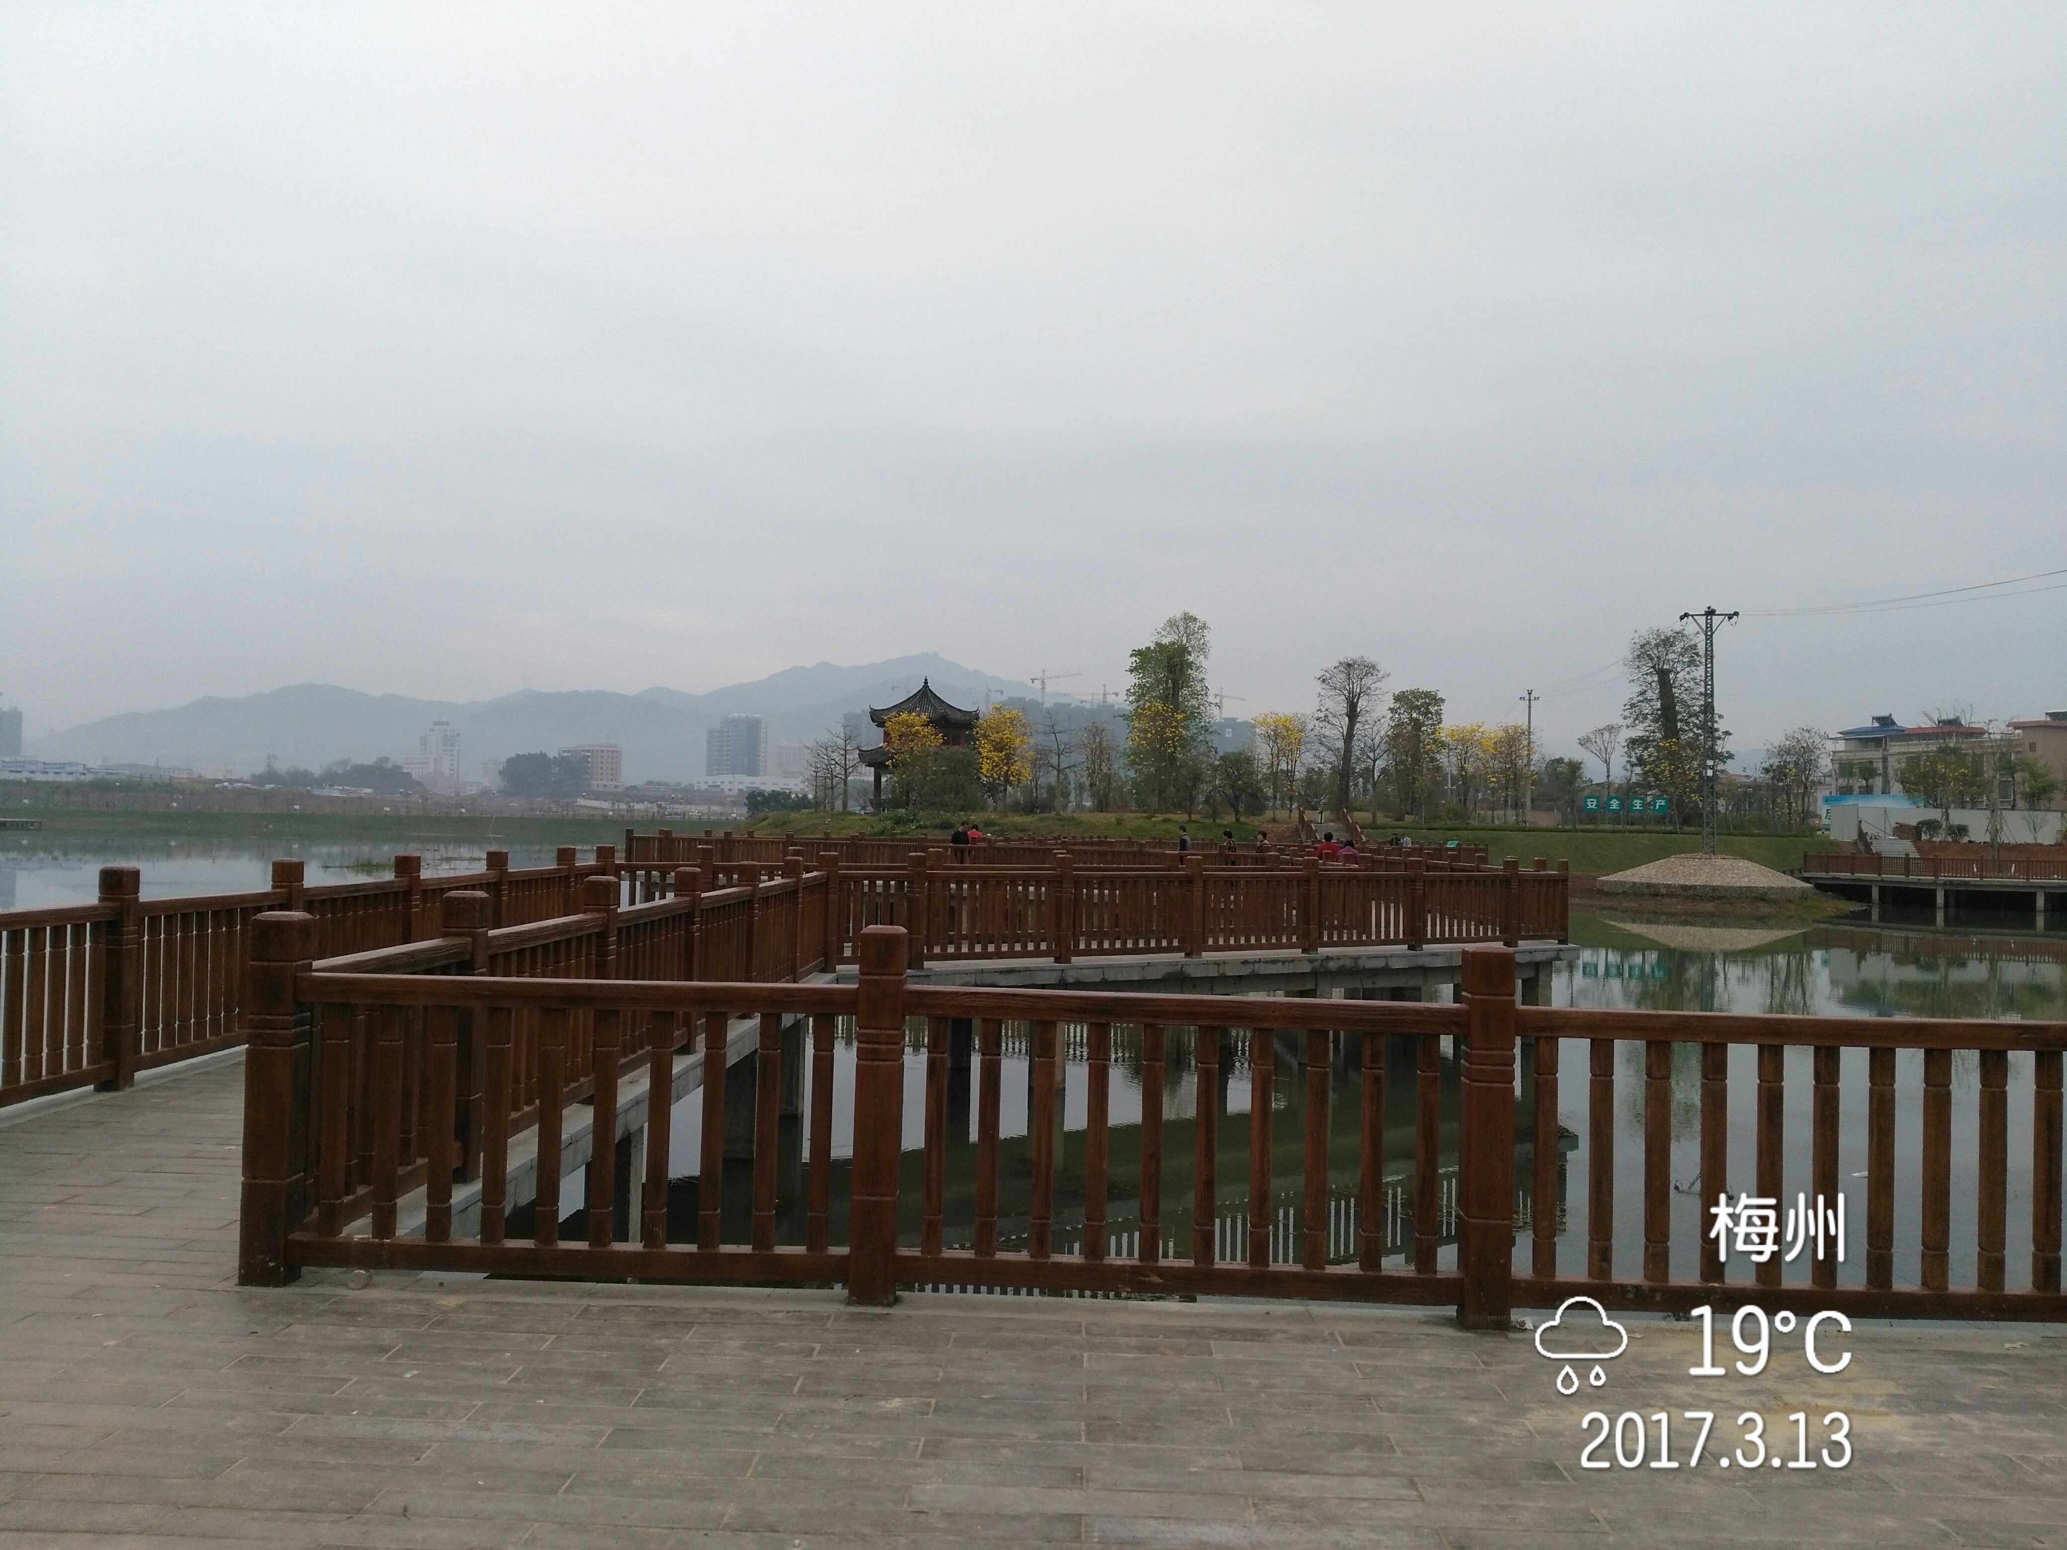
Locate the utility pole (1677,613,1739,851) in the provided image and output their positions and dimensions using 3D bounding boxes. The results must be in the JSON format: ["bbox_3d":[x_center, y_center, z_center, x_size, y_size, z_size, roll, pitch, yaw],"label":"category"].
[{"bbox_3d":[31.931,-2.079,79.000,2.700,11.640,0.850,1,-2,20],"label":"utility pole"}]

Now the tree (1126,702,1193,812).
[{"bbox_3d":[8.864,-1.278,117.660,4.660,7.780,4.520,1,-2,4],"label":"tree"}]

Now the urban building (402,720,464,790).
[{"bbox_3d":[-398.084,-11.771,1108.000,33.000,47.810,24.000,1,-2,12],"label":"urban building"}]

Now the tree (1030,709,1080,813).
[{"bbox_3d":[1.421,-0.895,108.987,3.160,6.950,3.060,1,-2,1],"label":"tree"}]

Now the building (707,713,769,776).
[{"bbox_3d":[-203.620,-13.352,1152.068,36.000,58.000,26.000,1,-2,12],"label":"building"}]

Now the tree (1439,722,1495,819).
[{"bbox_3d":[28.365,-0.211,109.382,3.590,6.440,3.480,1,-2,15],"label":"tree"}]

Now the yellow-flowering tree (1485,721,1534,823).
[{"bbox_3d":[29.916,-0.152,105.000,3.140,6.490,3.140,1,-2,16],"label":"yellow-flowering tree"}]

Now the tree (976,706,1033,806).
[{"bbox_3d":[-1.982,-1.129,114.000,3.850,7.100,3.850,1,-2,-1],"label":"tree"}]

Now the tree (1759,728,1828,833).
[{"bbox_3d":[46.904,0.274,103.000,4.180,6.420,4.180,1,-2,24],"label":"tree"}]

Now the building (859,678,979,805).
[{"bbox_3d":[-7.060,-1.925,110.759,8.600,8.900,7.800,1,-2,11],"label":"building"}]

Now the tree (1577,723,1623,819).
[{"bbox_3d":[38.526,-0.165,113.647,3.180,6.810,3.090,1,-2,19],"label":"tree"}]

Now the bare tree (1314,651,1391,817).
[{"bbox_3d":[20.742,-2.422,109.018,4.950,10.630,4.800,1,-2,11],"label":"bare tree"}]

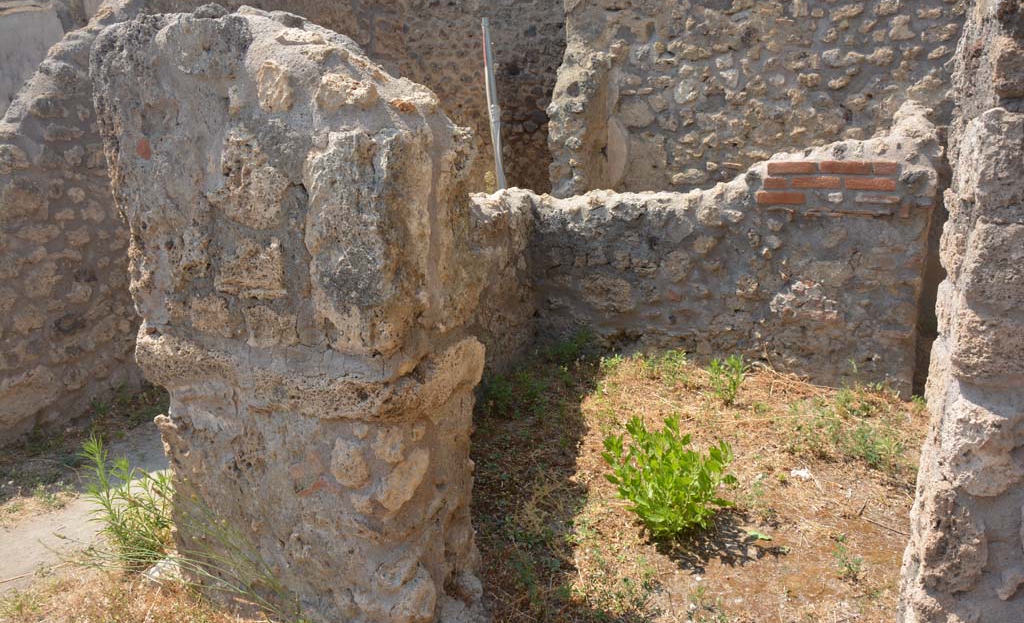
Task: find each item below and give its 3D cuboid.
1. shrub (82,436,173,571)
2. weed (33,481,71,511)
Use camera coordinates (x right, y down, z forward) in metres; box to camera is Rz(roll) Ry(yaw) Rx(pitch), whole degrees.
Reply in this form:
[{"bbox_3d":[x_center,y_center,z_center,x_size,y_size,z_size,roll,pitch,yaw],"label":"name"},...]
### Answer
[{"bbox_3d":[-1.341,0.657,2.677,0.314,0.459,0.283,0,12,0],"label":"shrub"},{"bbox_3d":[-1.692,0.675,2.822,0.124,0.057,0.111,-7,13,-32],"label":"weed"}]

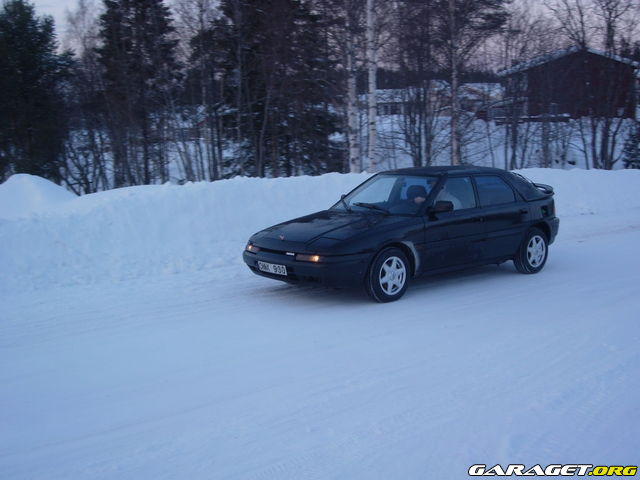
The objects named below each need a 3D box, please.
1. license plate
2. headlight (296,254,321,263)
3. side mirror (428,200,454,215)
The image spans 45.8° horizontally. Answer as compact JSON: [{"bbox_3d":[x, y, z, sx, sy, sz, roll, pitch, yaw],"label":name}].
[{"bbox_3d":[-0.485,0.284,7.727,0.030,0.112,0.485,-7,10,-39],"label":"license plate"},{"bbox_3d":[-0.114,0.180,7.434,0.080,0.065,0.300,-7,10,-39],"label":"headlight"},{"bbox_3d":[1.294,-0.347,8.078,0.120,0.130,0.220,-7,10,-39],"label":"side mirror"}]

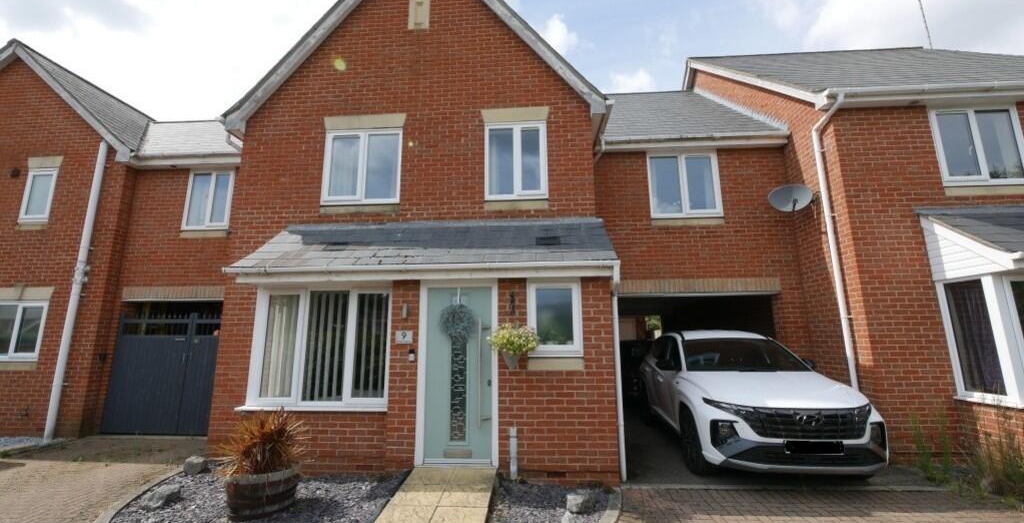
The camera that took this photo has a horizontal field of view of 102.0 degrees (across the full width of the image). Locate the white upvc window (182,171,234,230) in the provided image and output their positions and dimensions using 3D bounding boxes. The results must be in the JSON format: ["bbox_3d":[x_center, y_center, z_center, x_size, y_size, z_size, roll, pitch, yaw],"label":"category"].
[{"bbox_3d":[-5.659,-1.155,7.727,0.910,1.150,0.080,-1,-11,4],"label":"white upvc window"}]

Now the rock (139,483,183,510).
[{"bbox_3d":[-3.406,2.273,4.024,0.200,0.130,0.310,-3,-11,13],"label":"rock"}]

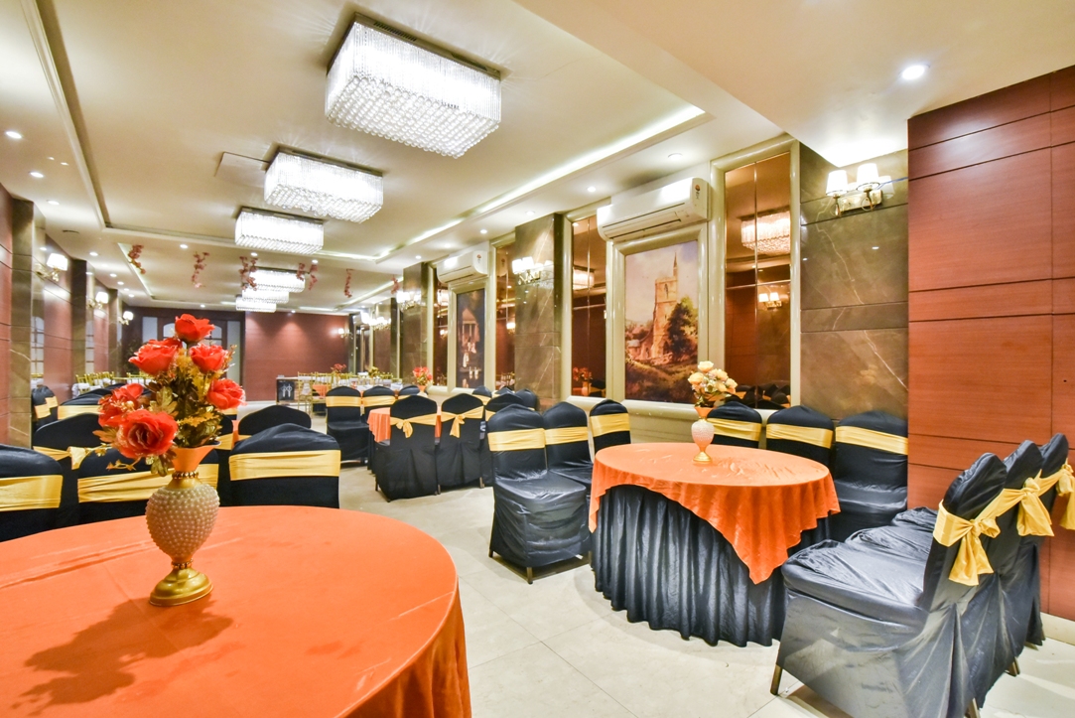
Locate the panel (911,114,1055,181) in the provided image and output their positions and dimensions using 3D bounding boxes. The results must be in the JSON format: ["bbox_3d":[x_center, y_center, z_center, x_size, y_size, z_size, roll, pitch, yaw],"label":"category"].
[{"bbox_3d":[2.177,-1.042,2.392,0.025,0.160,0.522,0,-1,-40],"label":"panel"}]

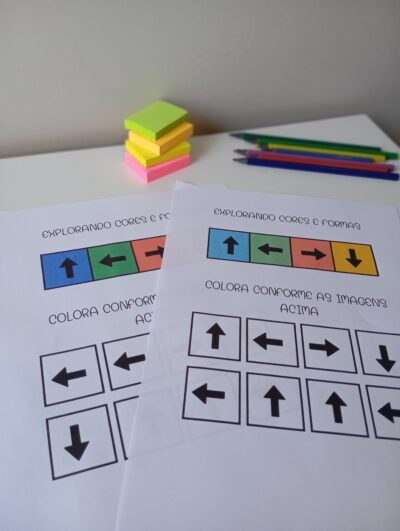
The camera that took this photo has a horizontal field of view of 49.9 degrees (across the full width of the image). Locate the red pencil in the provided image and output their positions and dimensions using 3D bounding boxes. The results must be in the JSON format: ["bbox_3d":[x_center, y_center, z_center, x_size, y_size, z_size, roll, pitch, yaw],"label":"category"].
[{"bbox_3d":[0.118,-0.106,0.442,0.161,0.008,0.008,6,48,0],"label":"red pencil"}]

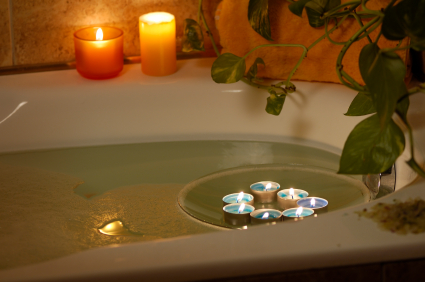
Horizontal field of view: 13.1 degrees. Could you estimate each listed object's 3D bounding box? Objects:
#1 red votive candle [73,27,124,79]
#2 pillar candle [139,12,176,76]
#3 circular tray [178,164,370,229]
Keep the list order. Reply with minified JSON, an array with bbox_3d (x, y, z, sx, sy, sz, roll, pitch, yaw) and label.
[{"bbox_3d":[-0.155,-0.121,2.550,0.068,0.058,0.068,-1,20,0],"label":"red votive candle"},{"bbox_3d":[-0.074,-0.133,2.550,0.050,0.077,0.050,-1,20,0],"label":"pillar candle"},{"bbox_3d":[0.077,0.082,2.284,0.237,0.026,0.237,-1,20,0],"label":"circular tray"}]

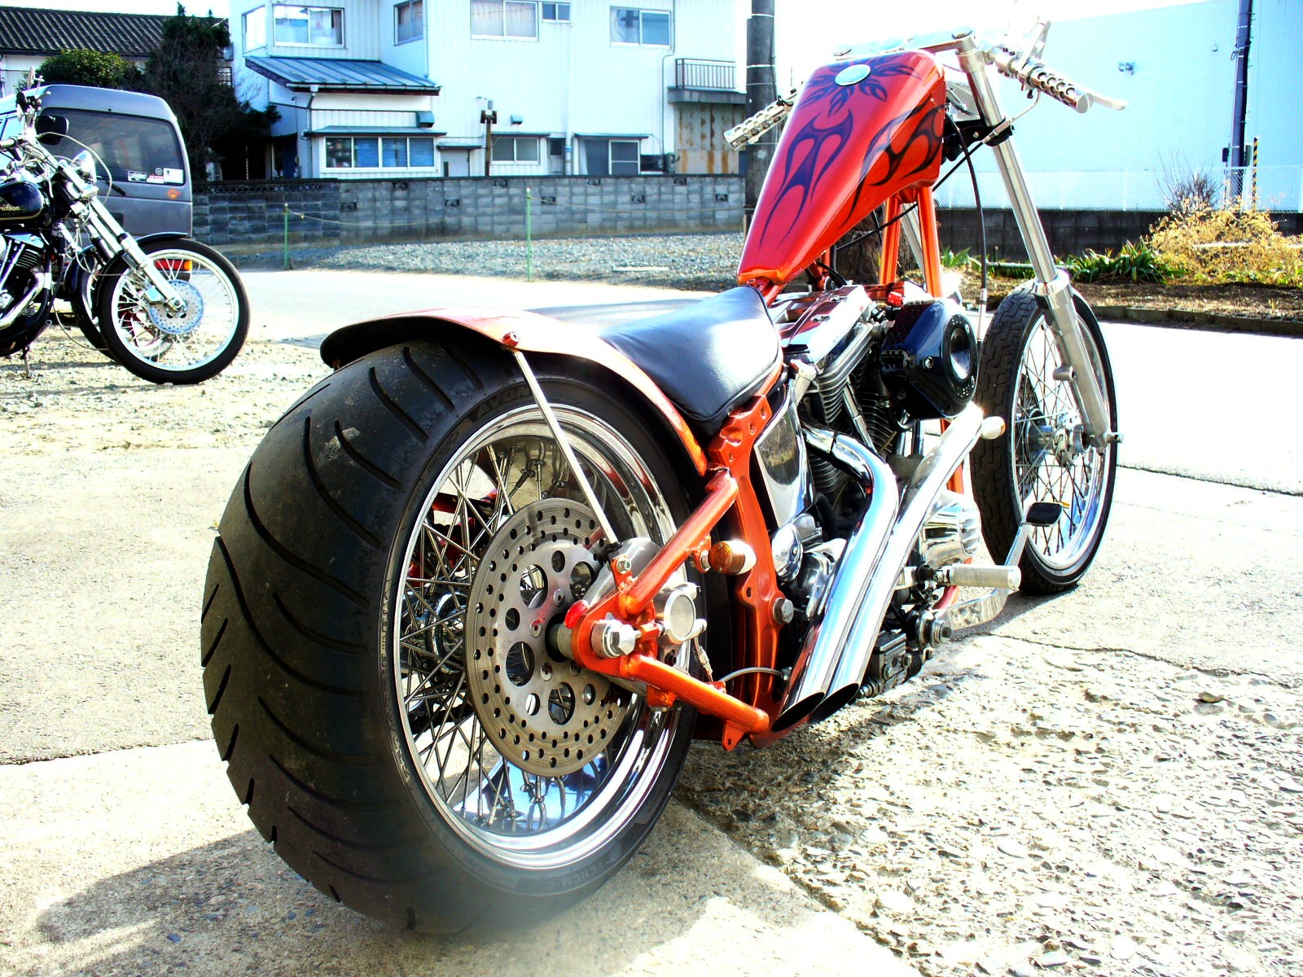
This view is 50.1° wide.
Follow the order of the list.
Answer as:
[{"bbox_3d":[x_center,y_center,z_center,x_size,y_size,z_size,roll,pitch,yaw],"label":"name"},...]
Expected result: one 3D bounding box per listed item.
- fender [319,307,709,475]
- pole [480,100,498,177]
[{"bbox_3d":[-0.135,-0.097,1.628,0.250,0.250,0.415,-3,7,36],"label":"fender"},{"bbox_3d":[-4.022,-7.880,34.500,0.360,3.300,0.280,0,10,0],"label":"pole"}]

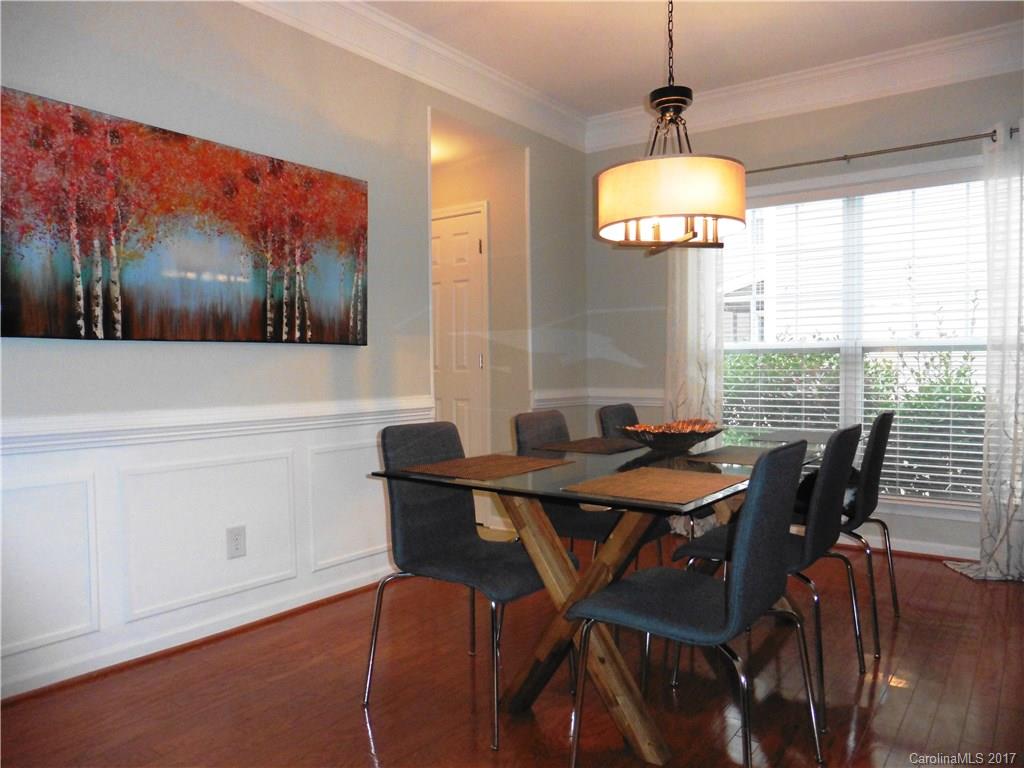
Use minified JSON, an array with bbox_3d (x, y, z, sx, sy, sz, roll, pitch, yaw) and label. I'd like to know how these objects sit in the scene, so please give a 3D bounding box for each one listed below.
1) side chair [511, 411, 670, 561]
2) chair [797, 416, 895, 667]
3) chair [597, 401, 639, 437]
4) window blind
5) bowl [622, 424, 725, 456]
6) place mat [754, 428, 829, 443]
[{"bbox_3d":[0.306,0.543,2.737,0.540,0.845,0.500,1,2,36],"label":"side chair"},{"bbox_3d":[1.235,0.541,2.857,0.520,0.840,0.500,1,2,36],"label":"chair"},{"bbox_3d":[0.705,0.529,3.275,0.540,0.845,0.500,1,2,36],"label":"chair"},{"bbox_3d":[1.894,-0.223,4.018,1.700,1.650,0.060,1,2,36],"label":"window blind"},{"bbox_3d":[0.588,0.194,2.581,0.370,0.088,0.370,0,1,0],"label":"bowl"},{"bbox_3d":[1.222,0.225,2.959,0.310,0.006,0.475,1,2,36],"label":"place mat"}]

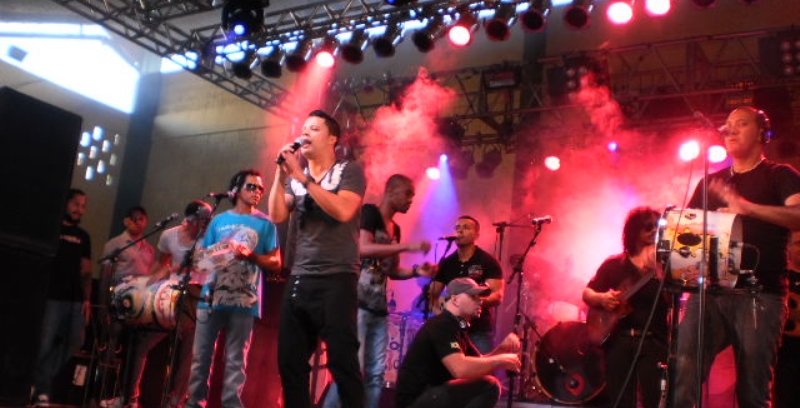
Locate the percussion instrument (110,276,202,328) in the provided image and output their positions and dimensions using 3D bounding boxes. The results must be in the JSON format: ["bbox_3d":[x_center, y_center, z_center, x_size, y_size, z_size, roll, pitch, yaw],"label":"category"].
[{"bbox_3d":[-1.851,0.746,6.300,0.620,0.420,0.420,2,-13,18],"label":"percussion instrument"}]

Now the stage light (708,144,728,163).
[{"bbox_3d":[3.878,-0.631,10.107,0.260,0.260,0.320,0,12,25],"label":"stage light"}]

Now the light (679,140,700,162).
[{"bbox_3d":[3.599,-0.668,10.306,0.260,0.260,0.320,0,12,25],"label":"light"}]

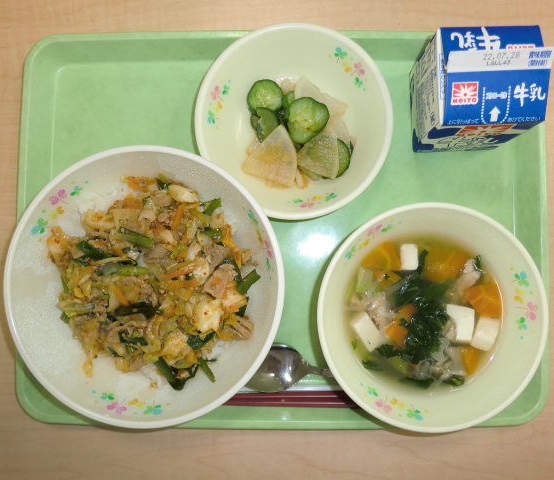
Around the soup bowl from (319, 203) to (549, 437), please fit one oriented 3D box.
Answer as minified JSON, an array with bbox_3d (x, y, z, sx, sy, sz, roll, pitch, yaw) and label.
[{"bbox_3d":[0.088,0.045,0.300,0.130,0.057,0.130,0,87,1],"label":"soup bowl"}]

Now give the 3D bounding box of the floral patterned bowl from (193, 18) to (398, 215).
[{"bbox_3d":[0.011,-0.070,0.312,0.120,0.045,0.120,0,87,1],"label":"floral patterned bowl"}]

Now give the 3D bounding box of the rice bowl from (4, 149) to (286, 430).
[{"bbox_3d":[-0.073,0.027,0.300,0.157,0.065,0.157,0,87,1],"label":"rice bowl"}]

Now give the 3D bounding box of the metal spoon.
[{"bbox_3d":[0.052,0.091,0.318,0.165,0.020,0.034,8,88,1],"label":"metal spoon"}]

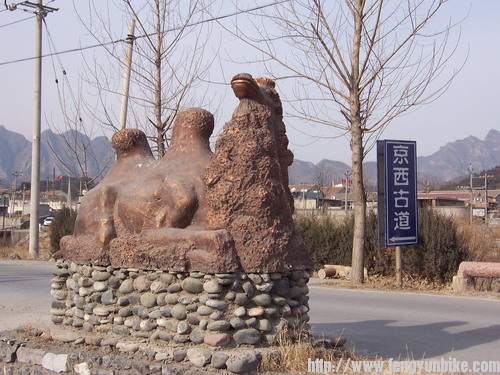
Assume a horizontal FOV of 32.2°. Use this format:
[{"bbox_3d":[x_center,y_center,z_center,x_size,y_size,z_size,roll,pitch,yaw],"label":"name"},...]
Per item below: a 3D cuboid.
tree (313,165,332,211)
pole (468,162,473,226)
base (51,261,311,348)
[{"bbox_3d":[10.875,0.000,130.000,3.000,6.900,3.000,0,-1,0],"label":"tree"},{"bbox_3d":[28.494,0.775,112.000,0.330,8.100,0.330,0,-1,0],"label":"pole"},{"bbox_3d":[-0.860,1.335,10.500,2.850,0.780,1.420,-1,-1,32],"label":"base"}]

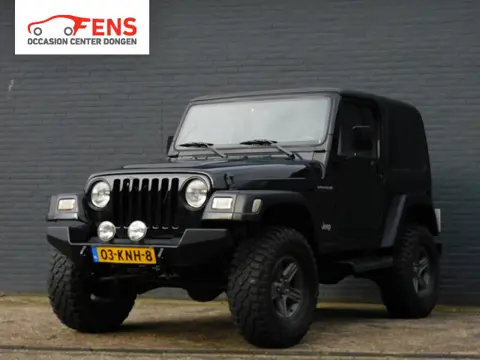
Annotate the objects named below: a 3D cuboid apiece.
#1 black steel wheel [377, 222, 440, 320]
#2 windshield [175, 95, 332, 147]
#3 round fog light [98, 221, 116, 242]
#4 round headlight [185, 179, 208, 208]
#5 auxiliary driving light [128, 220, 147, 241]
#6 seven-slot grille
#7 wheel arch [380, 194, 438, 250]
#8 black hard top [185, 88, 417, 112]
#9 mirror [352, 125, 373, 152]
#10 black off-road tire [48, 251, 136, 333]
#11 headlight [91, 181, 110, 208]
[{"bbox_3d":[1.470,0.791,9.636,0.265,0.816,0.816,0,-2,31],"label":"black steel wheel"},{"bbox_3d":[0.104,-0.448,8.902,1.370,0.471,0.080,0,-29,31],"label":"windshield"},{"bbox_3d":[-0.891,0.346,7.452,0.145,0.150,0.090,-1,-2,31],"label":"round fog light"},{"bbox_3d":[-0.276,0.099,7.495,0.190,0.190,0.100,0,-2,31],"label":"round headlight"},{"bbox_3d":[-0.690,0.347,7.484,0.145,0.145,0.090,0,-2,31],"label":"auxiliary driving light"},{"bbox_3d":[-0.639,0.167,7.703,0.600,0.355,0.070,0,-2,31],"label":"seven-slot grille"},{"bbox_3d":[1.461,0.350,9.574,0.165,0.430,1.030,-1,-2,31],"label":"wheel arch"},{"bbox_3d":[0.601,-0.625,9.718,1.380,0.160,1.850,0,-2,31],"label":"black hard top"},{"bbox_3d":[0.940,-0.318,8.526,0.170,0.185,0.090,-1,-2,31],"label":"mirror"},{"bbox_3d":[-1.093,0.736,8.313,0.270,0.810,0.810,-1,-2,31],"label":"black off-road tire"},{"bbox_3d":[-0.969,0.105,7.918,0.190,0.190,0.100,0,-2,31],"label":"headlight"}]

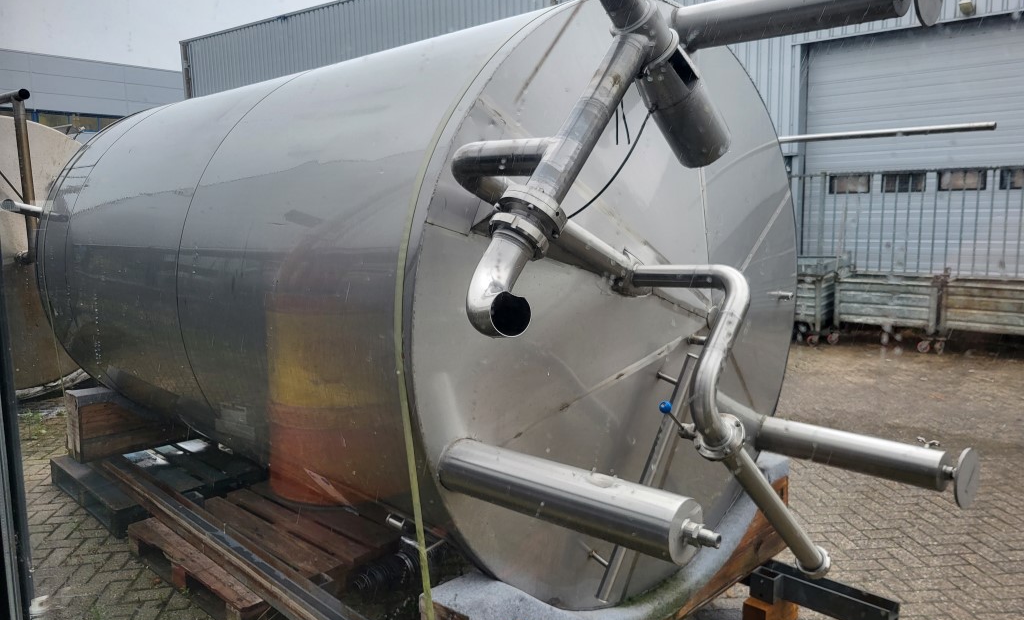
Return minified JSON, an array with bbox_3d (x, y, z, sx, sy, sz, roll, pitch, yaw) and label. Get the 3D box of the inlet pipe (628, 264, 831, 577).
[{"bbox_3d":[0.800,0.423,2.800,0.555,1.190,0.565,7,56,46],"label":"inlet pipe"}]

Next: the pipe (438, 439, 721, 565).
[{"bbox_3d":[0.120,0.507,2.125,0.830,0.164,0.164,5,10,45],"label":"pipe"}]

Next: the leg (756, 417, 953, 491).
[{"bbox_3d":[1.485,0.629,3.425,0.164,0.164,0.820,-8,8,-41],"label":"leg"}]

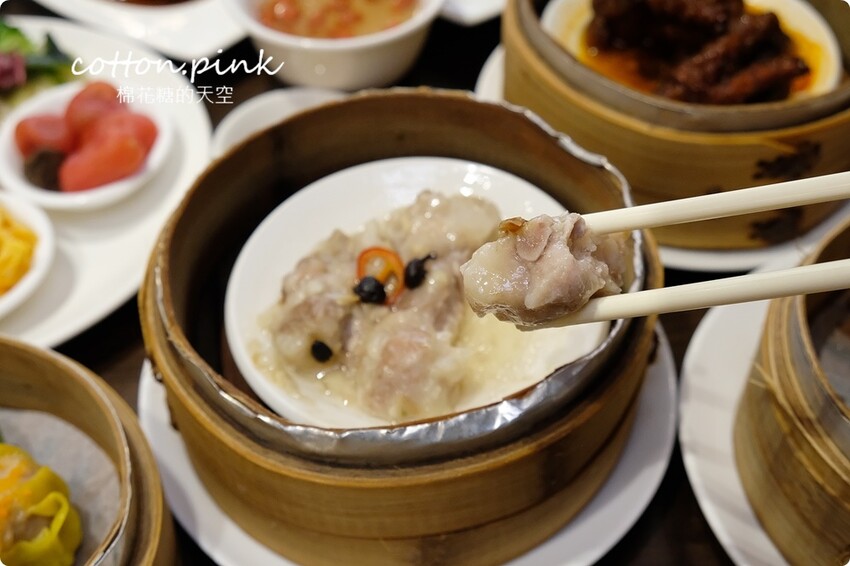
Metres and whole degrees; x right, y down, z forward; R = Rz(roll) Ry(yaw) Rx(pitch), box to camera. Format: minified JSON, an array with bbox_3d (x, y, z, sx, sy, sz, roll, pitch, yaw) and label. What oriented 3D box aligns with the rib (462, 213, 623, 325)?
[{"bbox_3d":[0.033,-0.004,0.268,0.045,0.028,0.031,-10,50,-6],"label":"rib"}]

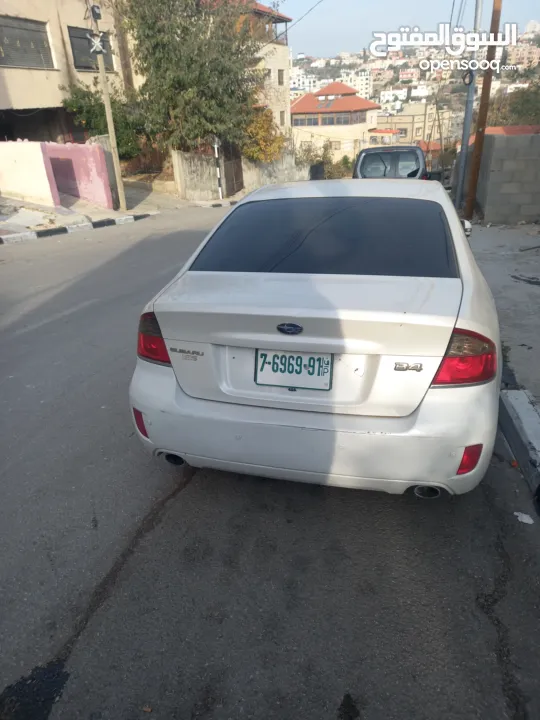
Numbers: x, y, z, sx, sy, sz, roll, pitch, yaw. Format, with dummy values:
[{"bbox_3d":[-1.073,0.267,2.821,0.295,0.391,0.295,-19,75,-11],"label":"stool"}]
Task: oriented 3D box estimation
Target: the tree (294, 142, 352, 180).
[{"bbox_3d":[3.613,-13.405,35.116,4.000,3.100,3.000,0,22,6],"label":"tree"}]

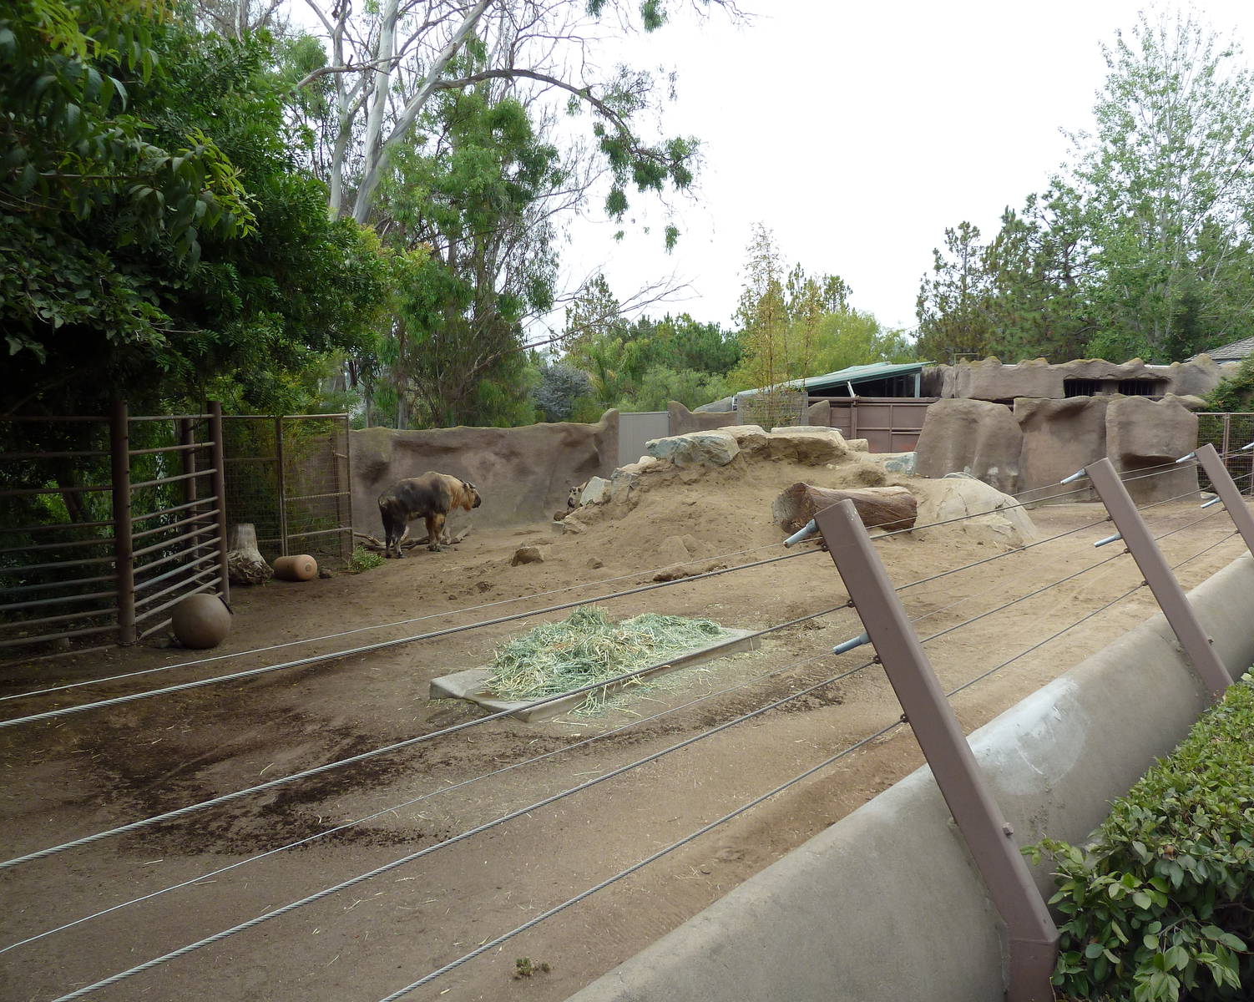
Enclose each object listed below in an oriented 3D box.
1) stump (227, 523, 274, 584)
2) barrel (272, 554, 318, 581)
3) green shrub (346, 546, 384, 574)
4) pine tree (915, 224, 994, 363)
[{"bbox_3d":[-4.964,0.642,12.623,0.660,0.760,0.620,0,6,0],"label":"stump"},{"bbox_3d":[-4.332,0.856,12.594,0.530,0.340,0.340,3,6,29],"label":"barrel"},{"bbox_3d":[-3.629,0.793,13.391,0.500,0.310,0.420,0,6,0],"label":"green shrub"},{"bbox_3d":[13.584,-6.539,39.551,3.800,9.800,3.800,0,6,0],"label":"pine tree"}]

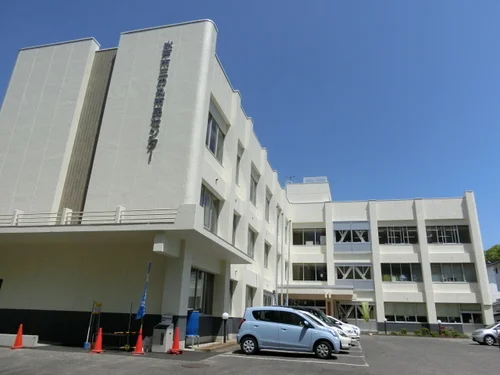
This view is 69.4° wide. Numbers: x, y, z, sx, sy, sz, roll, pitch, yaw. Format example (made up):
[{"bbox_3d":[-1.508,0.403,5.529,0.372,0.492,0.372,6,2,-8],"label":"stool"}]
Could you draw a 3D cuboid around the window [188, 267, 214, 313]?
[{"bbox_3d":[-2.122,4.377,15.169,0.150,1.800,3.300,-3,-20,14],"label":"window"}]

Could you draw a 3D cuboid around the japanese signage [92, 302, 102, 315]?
[{"bbox_3d":[-5.297,4.191,12.531,0.310,0.380,0.050,-3,-20,14],"label":"japanese signage"}]

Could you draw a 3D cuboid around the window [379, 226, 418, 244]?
[{"bbox_3d":[14.712,4.780,35.766,3.650,1.750,0.130,-3,-20,14],"label":"window"}]

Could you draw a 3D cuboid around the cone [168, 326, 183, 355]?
[{"bbox_3d":[-2.348,4.878,11.573,0.400,0.750,0.400,-3,-20,14],"label":"cone"}]

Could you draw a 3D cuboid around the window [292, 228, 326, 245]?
[{"bbox_3d":[6.188,5.132,37.805,3.381,1.747,0.150,-3,-20,14],"label":"window"}]

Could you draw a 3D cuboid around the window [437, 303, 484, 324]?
[{"bbox_3d":[18.752,11.265,32.306,3.720,1.660,0.130,-3,-20,14],"label":"window"}]

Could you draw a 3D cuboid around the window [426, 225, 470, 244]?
[{"bbox_3d":[18.971,4.499,34.583,3.683,1.689,0.150,-3,-20,14],"label":"window"}]

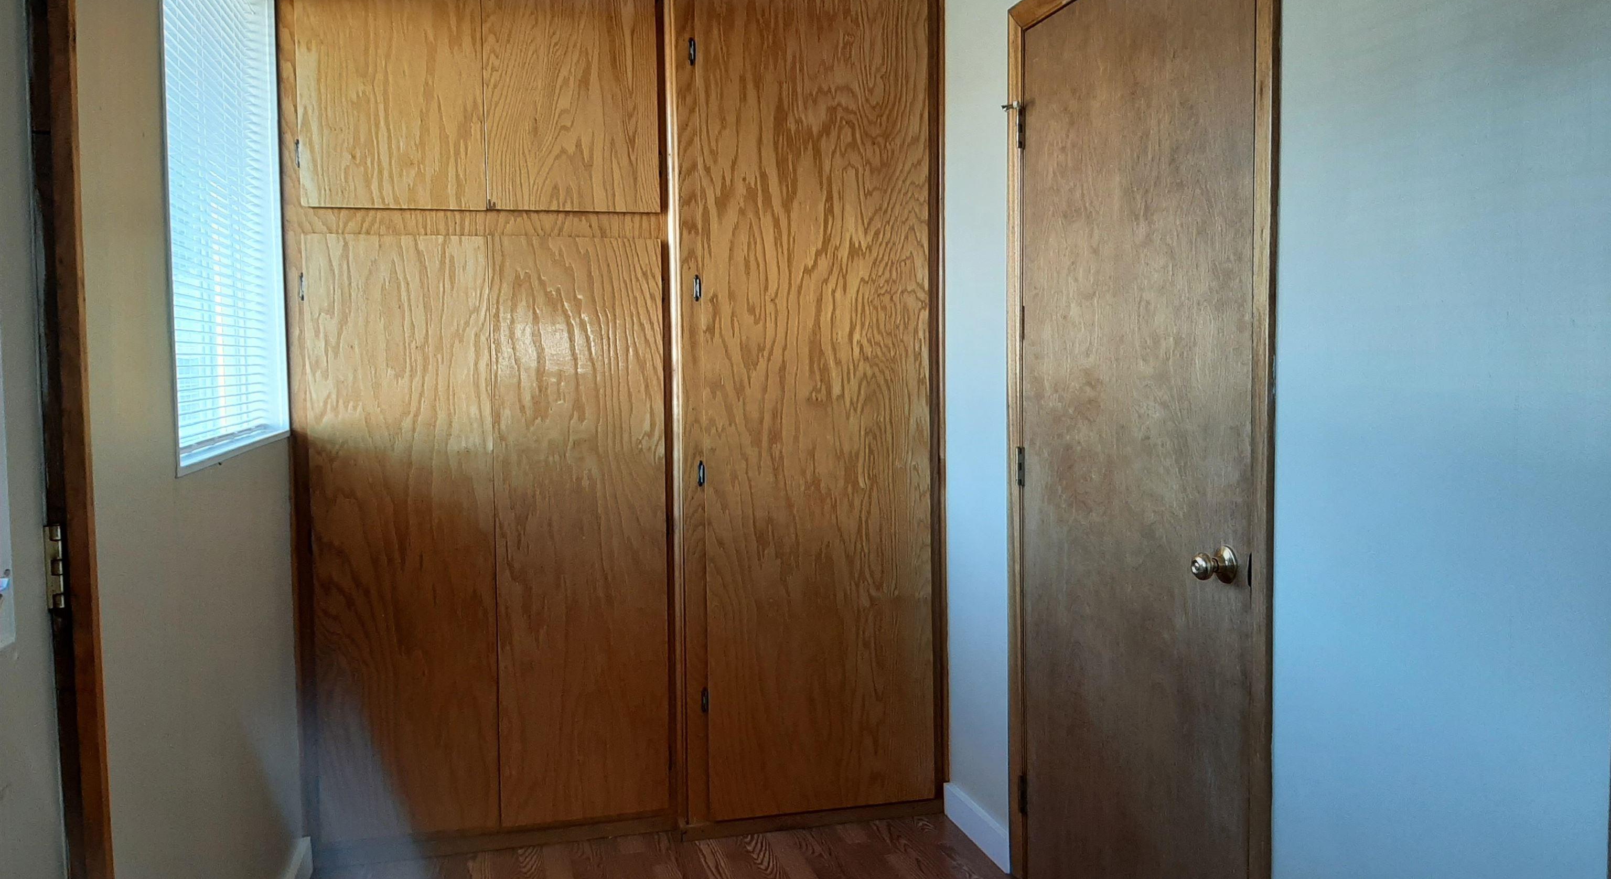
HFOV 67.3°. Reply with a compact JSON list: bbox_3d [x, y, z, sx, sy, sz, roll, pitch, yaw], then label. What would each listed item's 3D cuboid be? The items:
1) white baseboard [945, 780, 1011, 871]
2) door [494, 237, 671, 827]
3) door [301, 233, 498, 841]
[{"bbox_3d":[0.460,1.027,3.236,0.018,0.107,0.436,-2,4,-14],"label":"white baseboard"},{"bbox_3d":[-0.598,0.254,3.236,0.455,1.568,0.030,-2,4,-14],"label":"door"},{"bbox_3d":[-1.037,0.262,3.127,0.451,1.562,0.030,-2,4,-14],"label":"door"}]

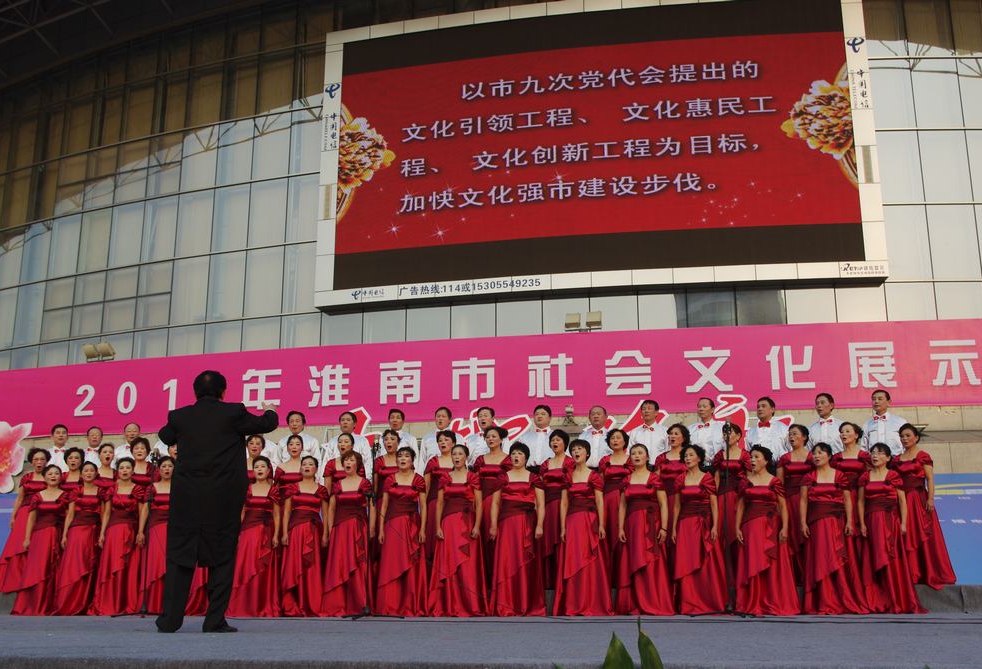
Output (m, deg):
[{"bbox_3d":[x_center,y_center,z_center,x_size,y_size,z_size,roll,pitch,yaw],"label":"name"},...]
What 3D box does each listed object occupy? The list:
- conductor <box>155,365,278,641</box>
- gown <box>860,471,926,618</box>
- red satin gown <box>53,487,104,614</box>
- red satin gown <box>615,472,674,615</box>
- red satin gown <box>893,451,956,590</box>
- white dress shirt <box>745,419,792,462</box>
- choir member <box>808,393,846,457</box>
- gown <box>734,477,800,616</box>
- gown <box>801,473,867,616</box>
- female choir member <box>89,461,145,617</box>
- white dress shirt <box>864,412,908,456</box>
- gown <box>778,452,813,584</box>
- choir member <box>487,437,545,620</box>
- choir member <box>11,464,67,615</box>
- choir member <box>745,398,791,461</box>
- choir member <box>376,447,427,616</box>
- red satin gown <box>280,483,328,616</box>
[{"bbox_3d":[-1.885,1.128,7.398,0.820,1.732,0.560,0,-13,-3],"label":"conductor"},{"bbox_3d":[3.808,1.968,10.346,0.540,1.336,0.450,-6,-14,22],"label":"gown"},{"bbox_3d":[-4.326,2.259,11.400,0.490,1.315,0.430,5,-14,-20],"label":"red satin gown"},{"bbox_3d":[1.475,1.998,10.423,0.520,1.339,0.420,-4,-14,17],"label":"red satin gown"},{"bbox_3d":[4.300,1.833,10.805,0.470,1.358,0.410,-7,-15,28],"label":"red satin gown"},{"bbox_3d":[3.018,1.227,11.721,0.490,0.600,0.290,-5,-14,19],"label":"white dress shirt"},{"bbox_3d":[3.530,1.467,11.201,0.510,1.740,0.300,-6,-14,23],"label":"choir member"},{"bbox_3d":[2.673,2.041,10.487,0.600,1.310,0.480,-4,-14,18],"label":"gown"},{"bbox_3d":[3.249,1.962,10.315,0.580,1.353,0.460,-4,-13,16],"label":"gown"},{"bbox_3d":[-3.893,2.115,11.388,0.520,1.636,0.400,1,-13,-8],"label":"female choir member"},{"bbox_3d":[4.215,1.171,11.521,0.500,0.691,0.290,-6,-14,24],"label":"white dress shirt"},{"bbox_3d":[3.111,1.834,10.846,0.550,1.349,0.450,-4,-14,17],"label":"gown"},{"bbox_3d":[0.267,1.876,10.528,0.560,1.660,0.480,-2,-13,8],"label":"choir member"},{"bbox_3d":[-4.920,2.257,12.006,0.550,1.623,0.460,2,-13,-12],"label":"choir member"},{"bbox_3d":[3.025,1.521,11.653,0.500,1.720,0.320,-5,-14,19],"label":"choir member"},{"bbox_3d":[-0.882,1.950,10.809,0.520,1.650,0.450,-1,-13,2],"label":"choir member"},{"bbox_3d":[-1.890,2.166,10.991,0.500,1.325,0.430,1,-13,-6],"label":"red satin gown"}]

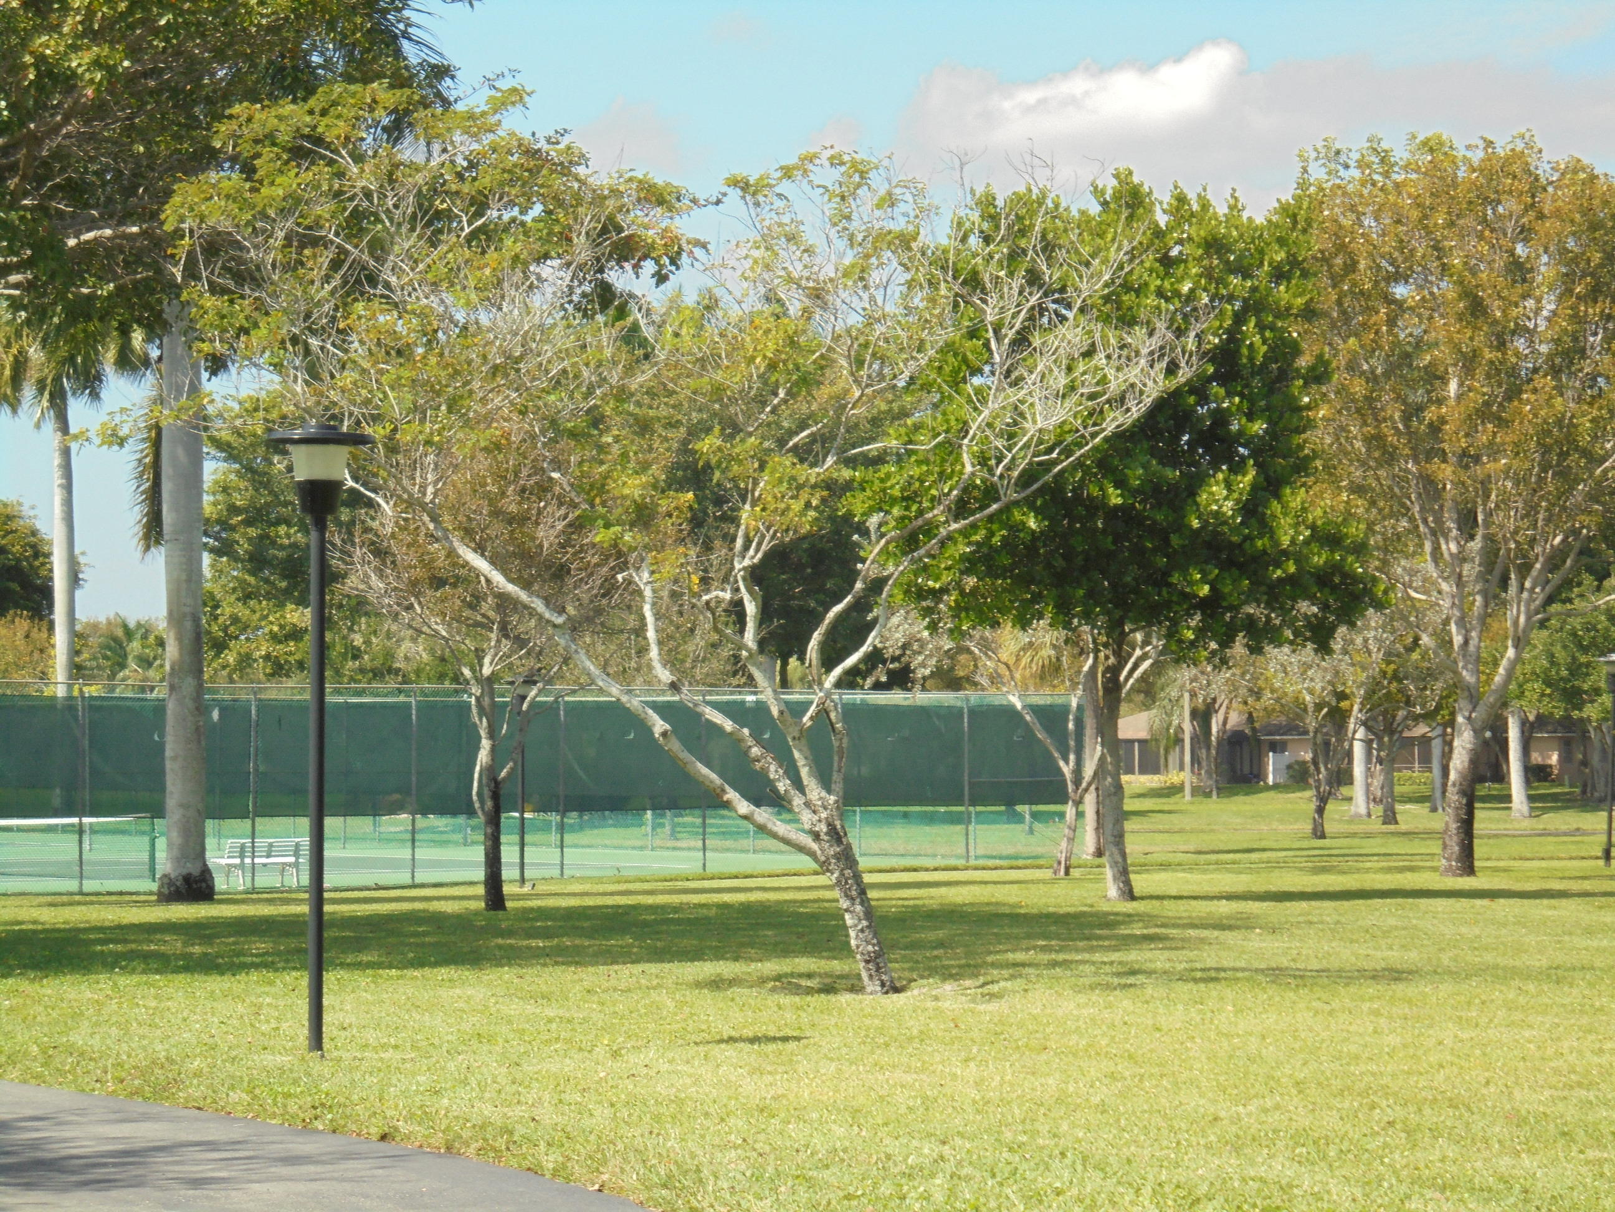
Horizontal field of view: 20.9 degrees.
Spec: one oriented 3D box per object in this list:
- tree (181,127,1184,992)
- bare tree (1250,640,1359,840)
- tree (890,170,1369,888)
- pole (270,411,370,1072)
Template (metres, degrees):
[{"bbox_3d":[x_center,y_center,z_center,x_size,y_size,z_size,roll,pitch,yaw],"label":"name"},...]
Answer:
[{"bbox_3d":[-0.892,-0.333,31.300,7.159,6.169,5.900,0,-2,0],"label":"tree"},{"bbox_3d":[10.542,2.850,93.000,2.328,4.228,2.300,0,-2,0],"label":"bare tree"},{"bbox_3d":[4.291,-0.894,56.500,6.128,9.347,5.900,0,-2,0],"label":"tree"},{"bbox_3d":[-2.732,0.743,24.600,0.587,3.546,0.587,0,-2,0],"label":"pole"}]

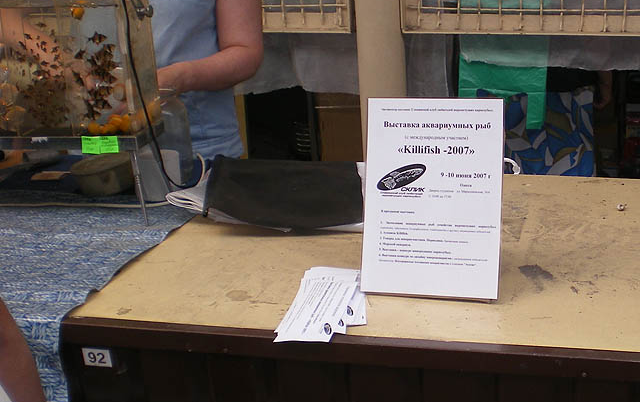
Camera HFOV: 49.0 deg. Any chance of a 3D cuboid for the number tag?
[{"bbox_3d":[-0.335,0.237,1.057,0.044,0.030,0.003,2,21,11],"label":"number tag"}]

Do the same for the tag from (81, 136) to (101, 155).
[{"bbox_3d":[-0.437,-0.106,1.341,0.037,0.035,0.002,1,21,8],"label":"tag"}]

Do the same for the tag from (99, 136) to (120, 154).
[{"bbox_3d":[-0.399,-0.106,1.331,0.037,0.034,0.002,1,21,8],"label":"tag"}]

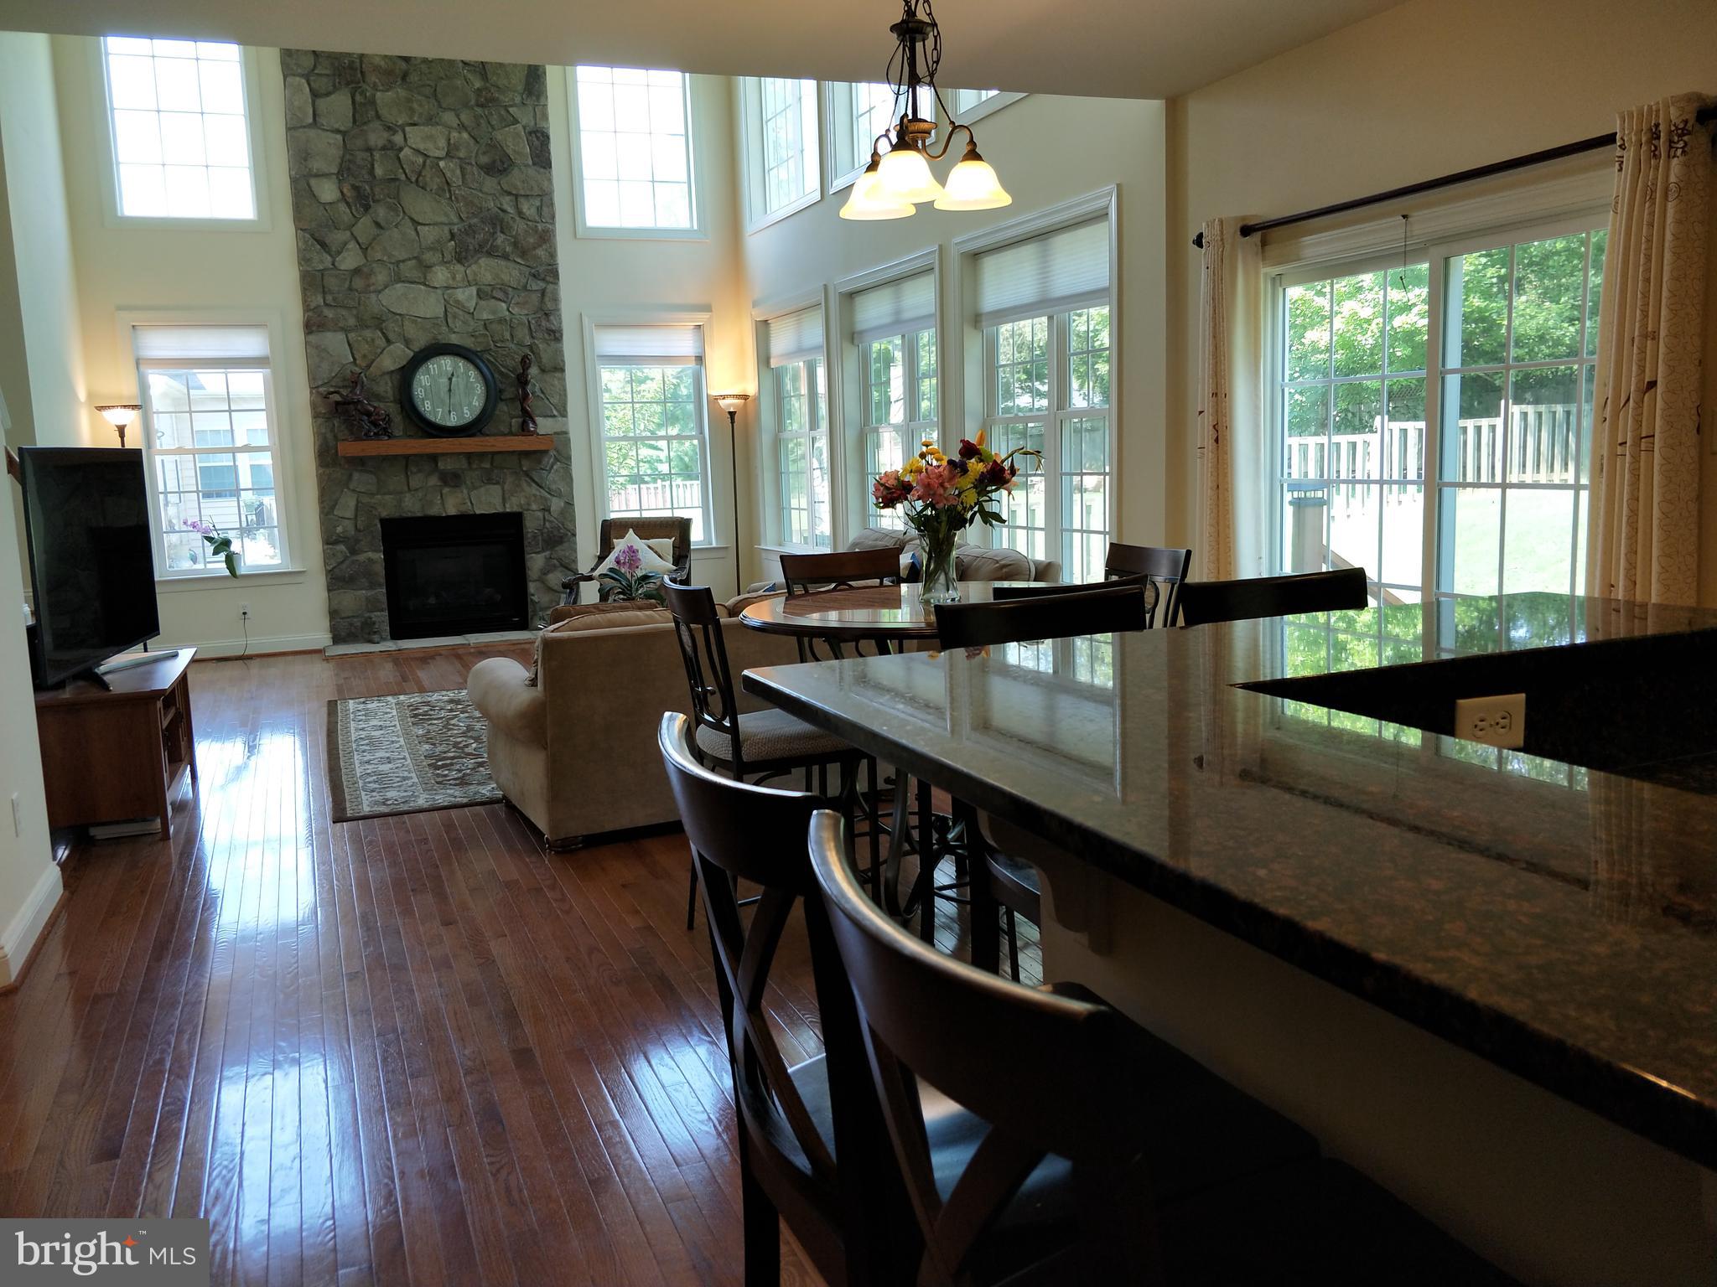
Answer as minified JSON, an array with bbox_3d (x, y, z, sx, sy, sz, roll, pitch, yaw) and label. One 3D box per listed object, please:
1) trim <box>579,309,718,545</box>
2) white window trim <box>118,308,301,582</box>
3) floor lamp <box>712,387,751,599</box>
[{"bbox_3d":[-1.724,-1.805,10.577,1.147,1.996,0.100,-6,9,-24],"label":"trim"},{"bbox_3d":[-4.844,-1.470,9.335,1.086,2.006,0.120,-6,10,-24],"label":"white window trim"},{"bbox_3d":[-1.000,-1.108,10.328,0.320,1.900,0.320,-6,9,-24],"label":"floor lamp"}]

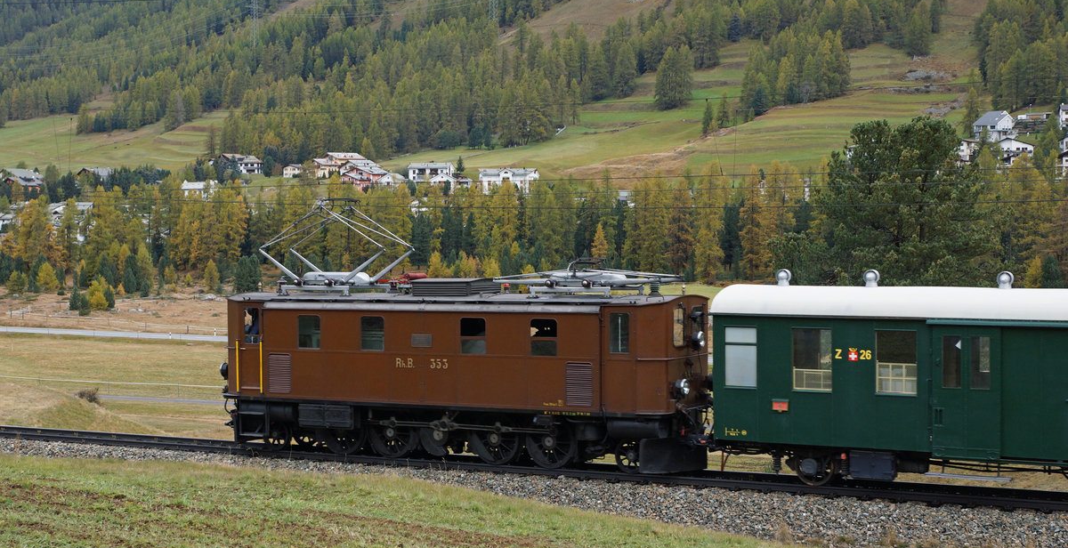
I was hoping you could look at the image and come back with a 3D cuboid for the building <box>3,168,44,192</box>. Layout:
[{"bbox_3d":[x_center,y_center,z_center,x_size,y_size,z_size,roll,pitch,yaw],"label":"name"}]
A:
[{"bbox_3d":[-205.510,-37.024,620.000,14.000,10.500,11.500,-1,1,-23],"label":"building"}]

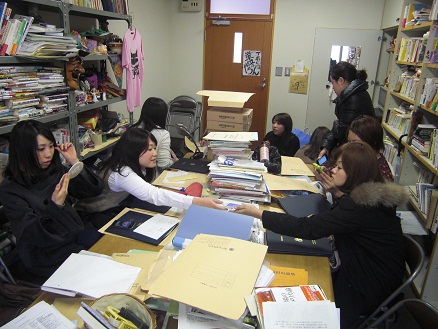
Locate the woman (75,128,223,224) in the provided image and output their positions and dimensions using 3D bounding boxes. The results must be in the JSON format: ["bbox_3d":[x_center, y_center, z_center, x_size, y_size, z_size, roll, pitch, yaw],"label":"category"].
[{"bbox_3d":[-0.403,0.382,1.997,0.950,1.100,0.550,11,20,25],"label":"woman"}]

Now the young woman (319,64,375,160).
[{"bbox_3d":[1.027,-0.063,2.915,0.420,1.490,0.480,6,18,11],"label":"young woman"}]

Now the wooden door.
[{"bbox_3d":[0.251,-1.155,5.326,0.990,2.000,0.060,6,18,11],"label":"wooden door"}]

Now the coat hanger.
[{"bbox_3d":[-0.743,-1.205,3.130,0.020,0.230,0.380,6,18,11],"label":"coat hanger"}]

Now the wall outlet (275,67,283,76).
[{"bbox_3d":[0.865,-1.333,5.101,0.090,0.125,0.015,6,18,11],"label":"wall outlet"}]

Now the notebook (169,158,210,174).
[{"bbox_3d":[-0.193,0.020,2.634,0.305,0.030,0.225,8,19,16],"label":"notebook"}]

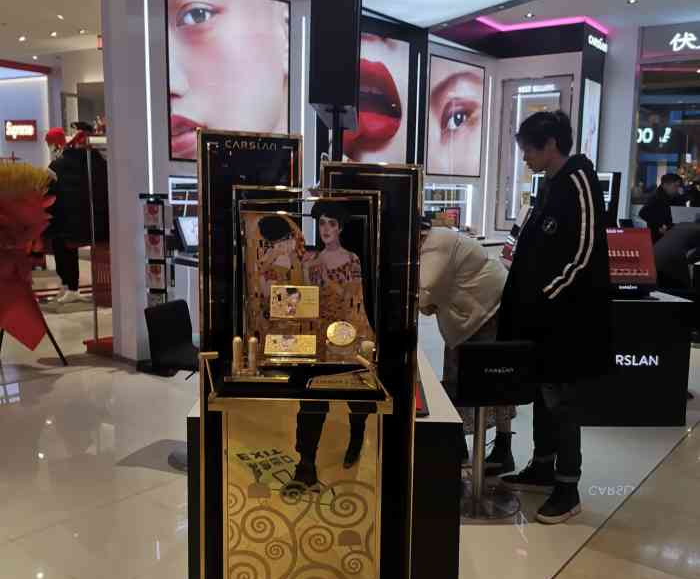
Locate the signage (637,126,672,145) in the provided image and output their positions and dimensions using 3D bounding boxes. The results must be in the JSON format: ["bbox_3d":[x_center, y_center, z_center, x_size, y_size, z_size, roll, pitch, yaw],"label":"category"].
[{"bbox_3d":[5.021,-2.539,12.000,0.580,0.270,0.060,7,10,37],"label":"signage"}]

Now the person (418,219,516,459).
[{"bbox_3d":[0.525,0.282,3.780,0.720,1.320,0.500,3,8,16],"label":"person"}]

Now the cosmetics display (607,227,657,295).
[{"bbox_3d":[1.776,-0.173,4.665,0.340,0.420,0.250,0,8,-3],"label":"cosmetics display"}]

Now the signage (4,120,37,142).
[{"bbox_3d":[-4.656,-2.236,10.300,0.780,0.280,0.080,7,10,37],"label":"signage"}]

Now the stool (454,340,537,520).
[{"bbox_3d":[0.617,0.601,3.386,0.400,0.810,0.420,-1,8,-12],"label":"stool"}]

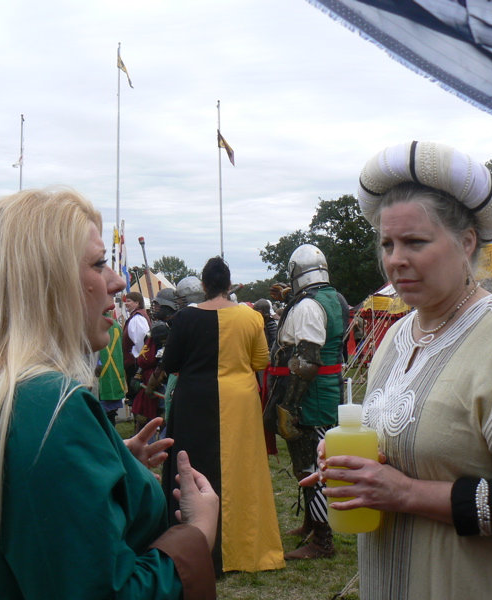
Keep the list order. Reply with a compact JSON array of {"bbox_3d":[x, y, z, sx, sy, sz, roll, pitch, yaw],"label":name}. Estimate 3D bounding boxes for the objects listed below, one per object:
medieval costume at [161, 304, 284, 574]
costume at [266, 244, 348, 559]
[{"bbox_3d":[-0.132,0.735,5.035,0.660,1.420,0.480,0,-1,-3],"label":"medieval costume"},{"bbox_3d":[0.367,0.574,5.361,0.480,1.800,0.640,0,-1,13],"label":"costume"}]

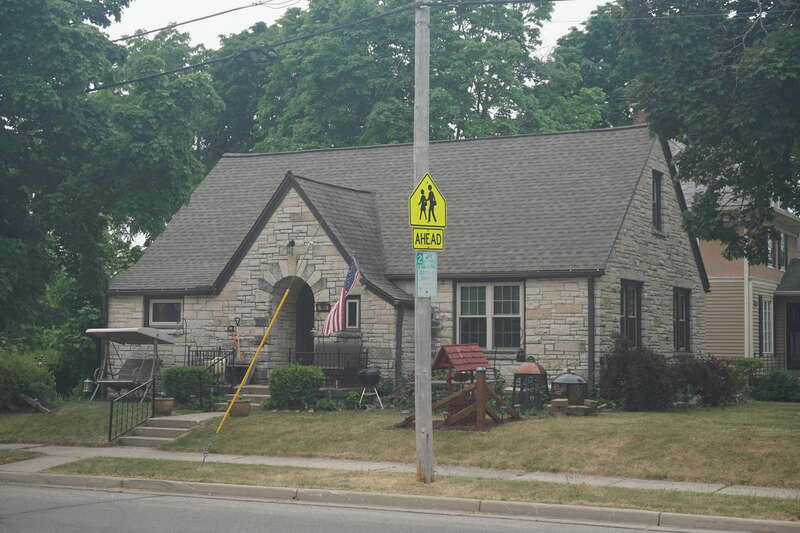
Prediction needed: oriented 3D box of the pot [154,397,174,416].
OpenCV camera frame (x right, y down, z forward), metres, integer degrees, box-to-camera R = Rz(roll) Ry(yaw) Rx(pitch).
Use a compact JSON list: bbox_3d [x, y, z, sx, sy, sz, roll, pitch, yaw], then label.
[{"bbox_3d":[-4.685,2.795,24.308,0.380,0.370,0.380,0,-3,0],"label":"pot"}]

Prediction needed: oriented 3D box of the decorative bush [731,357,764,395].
[{"bbox_3d":[8.129,2.589,28.500,0.800,0.950,0.800,-1,-4,27],"label":"decorative bush"}]

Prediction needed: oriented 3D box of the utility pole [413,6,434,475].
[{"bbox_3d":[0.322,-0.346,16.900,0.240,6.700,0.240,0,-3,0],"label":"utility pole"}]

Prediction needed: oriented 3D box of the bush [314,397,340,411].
[{"bbox_3d":[-1.469,2.777,24.766,0.460,0.290,0.420,-1,-3,26],"label":"bush"}]

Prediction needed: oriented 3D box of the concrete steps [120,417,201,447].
[{"bbox_3d":[-4.498,3.174,23.242,1.220,0.480,0.950,-1,-3,26],"label":"concrete steps"}]

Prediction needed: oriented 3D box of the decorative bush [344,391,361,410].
[{"bbox_3d":[-0.915,2.610,23.800,0.340,0.400,0.340,-1,-4,27],"label":"decorative bush"}]

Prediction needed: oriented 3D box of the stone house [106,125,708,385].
[{"bbox_3d":[0.287,-0.126,32.766,13.270,6.620,10.962,-1,-3,26],"label":"stone house"}]

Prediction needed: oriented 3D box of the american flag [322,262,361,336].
[{"bbox_3d":[-1.187,0.629,24.800,0.780,1.550,0.400,-1,-4,27],"label":"american flag"}]

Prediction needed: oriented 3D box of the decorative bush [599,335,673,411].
[{"bbox_3d":[4.626,2.092,24.000,1.450,1.500,1.400,-1,-4,27],"label":"decorative bush"}]

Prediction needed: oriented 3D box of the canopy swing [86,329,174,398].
[{"bbox_3d":[-6.158,2.228,27.919,1.500,1.660,1.250,-1,-3,26],"label":"canopy swing"}]

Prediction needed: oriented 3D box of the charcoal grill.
[{"bbox_3d":[-0.584,2.455,24.589,0.470,0.810,0.470,0,-3,0],"label":"charcoal grill"}]

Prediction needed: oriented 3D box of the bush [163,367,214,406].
[{"bbox_3d":[-4.452,2.525,25.600,1.080,0.860,1.050,-1,-4,27],"label":"bush"}]

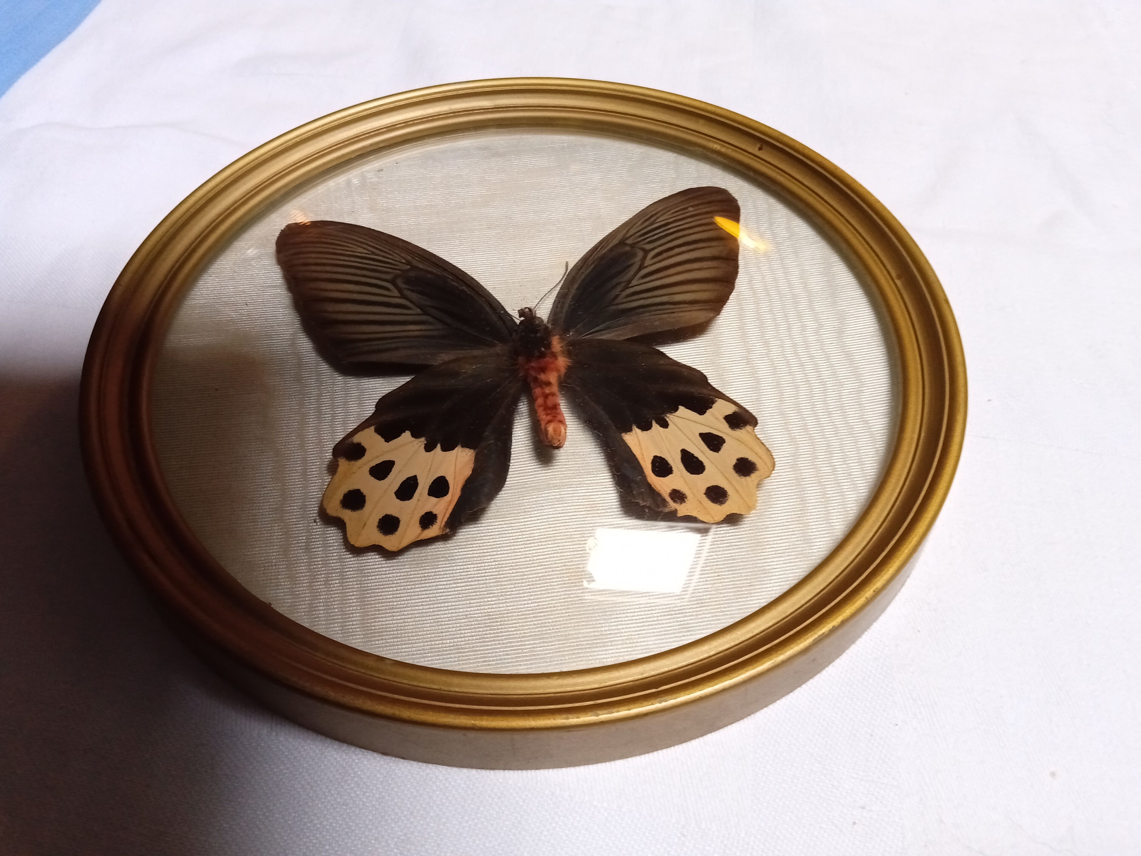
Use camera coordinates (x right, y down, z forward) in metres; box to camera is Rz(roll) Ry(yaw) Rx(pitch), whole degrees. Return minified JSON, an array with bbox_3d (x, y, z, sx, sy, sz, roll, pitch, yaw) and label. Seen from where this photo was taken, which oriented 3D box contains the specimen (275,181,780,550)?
[{"bbox_3d":[-0.007,-0.018,0.191,0.108,0.014,0.097,-7,52,-6],"label":"specimen"}]

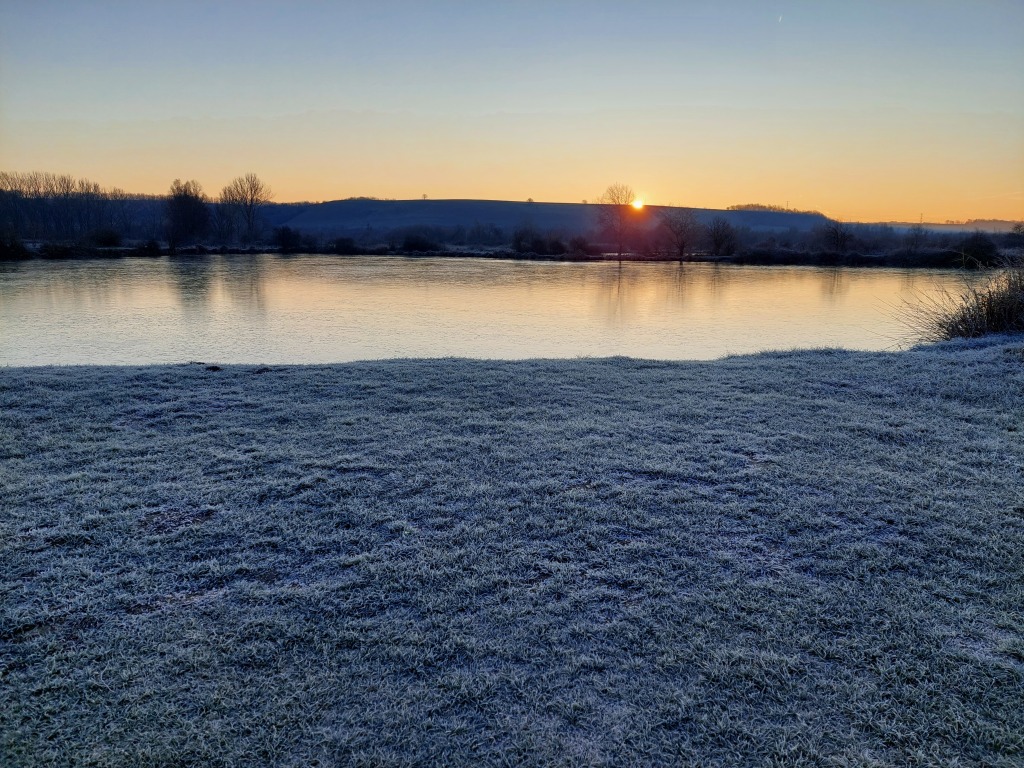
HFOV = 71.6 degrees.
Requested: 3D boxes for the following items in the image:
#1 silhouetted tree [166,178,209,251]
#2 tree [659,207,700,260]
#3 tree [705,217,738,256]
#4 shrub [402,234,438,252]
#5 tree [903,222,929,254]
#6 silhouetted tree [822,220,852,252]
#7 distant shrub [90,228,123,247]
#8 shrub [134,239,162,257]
[{"bbox_3d":[-58.550,-30.500,128.510,7.960,13.040,7.170,0,11,0],"label":"silhouetted tree"},{"bbox_3d":[19.620,-17.570,83.170,4.920,6.300,4.430,0,11,0],"label":"tree"},{"bbox_3d":[24.450,-17.060,83.270,3.750,4.600,3.380,0,11,0],"label":"tree"},{"bbox_3d":[-14.920,-22.870,115.760,5.870,2.960,5.280,0,11,0],"label":"shrub"},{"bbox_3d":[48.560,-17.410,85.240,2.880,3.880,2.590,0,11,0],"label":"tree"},{"bbox_3d":[35.480,-15.860,77.390,3.270,3.840,2.940,0,11,0],"label":"silhouetted tree"},{"bbox_3d":[-71.780,-25.780,125.380,6.000,3.290,5.400,0,11,0],"label":"distant shrub"},{"bbox_3d":[-57.320,-21.520,111.950,4.420,2.790,3.970,0,11,0],"label":"shrub"}]

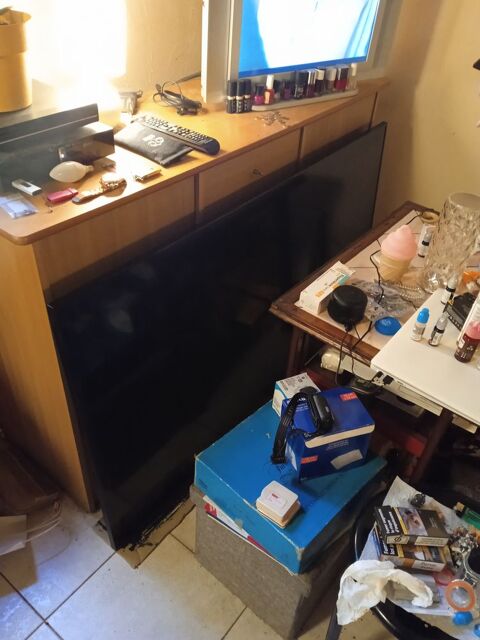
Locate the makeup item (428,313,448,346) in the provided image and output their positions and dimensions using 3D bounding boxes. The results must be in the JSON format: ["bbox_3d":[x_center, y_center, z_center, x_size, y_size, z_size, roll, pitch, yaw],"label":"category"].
[{"bbox_3d":[0.437,0.021,1.142,0.021,0.082,0.021,3,40,-3],"label":"makeup item"}]

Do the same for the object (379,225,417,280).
[{"bbox_3d":[0.413,-0.172,1.350,0.090,0.153,0.090,3,40,-3],"label":"object"}]

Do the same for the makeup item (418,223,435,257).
[{"bbox_3d":[0.530,-0.219,1.472,0.021,0.086,0.021,3,40,-3],"label":"makeup item"}]

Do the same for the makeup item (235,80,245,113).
[{"bbox_3d":[-0.001,-0.570,1.322,0.021,0.077,0.021,3,38,-2],"label":"makeup item"}]

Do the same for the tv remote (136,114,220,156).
[{"bbox_3d":[-0.134,-0.390,1.093,0.220,0.018,0.047,31,46,28],"label":"tv remote"}]

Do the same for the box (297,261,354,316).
[{"bbox_3d":[0.220,-0.081,1.286,0.053,0.038,0.179,28,44,27],"label":"box"}]

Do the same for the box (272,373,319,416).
[{"bbox_3d":[0.123,0.173,1.106,0.074,0.074,0.068,-14,40,-21],"label":"box"}]

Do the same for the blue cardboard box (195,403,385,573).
[{"bbox_3d":[0.099,0.312,1.058,0.270,0.093,0.270,31,45,32],"label":"blue cardboard box"}]

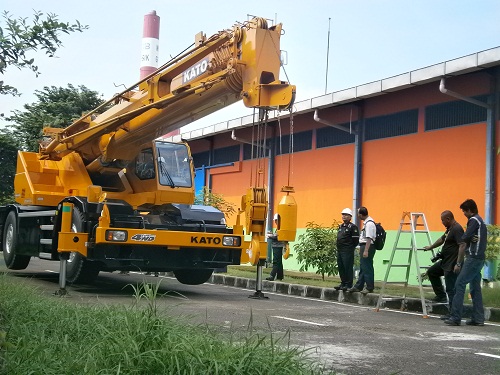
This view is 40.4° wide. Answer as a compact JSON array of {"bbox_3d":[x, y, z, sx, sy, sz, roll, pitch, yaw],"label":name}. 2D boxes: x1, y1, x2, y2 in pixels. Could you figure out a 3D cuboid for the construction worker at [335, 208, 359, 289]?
[{"bbox_3d":[2.004,1.288,14.100,0.500,1.700,0.380,-2,-6,41],"label":"construction worker"}]

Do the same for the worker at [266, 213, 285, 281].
[{"bbox_3d":[0.624,1.455,16.600,0.440,1.660,0.500,3,-5,-21],"label":"worker"}]

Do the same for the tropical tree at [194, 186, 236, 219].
[{"bbox_3d":[-1.393,1.296,22.000,2.100,2.600,2.000,1,-4,3],"label":"tropical tree"}]

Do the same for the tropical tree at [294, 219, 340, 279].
[{"bbox_3d":[1.820,1.562,16.700,1.420,1.500,1.400,1,-4,3],"label":"tropical tree"}]

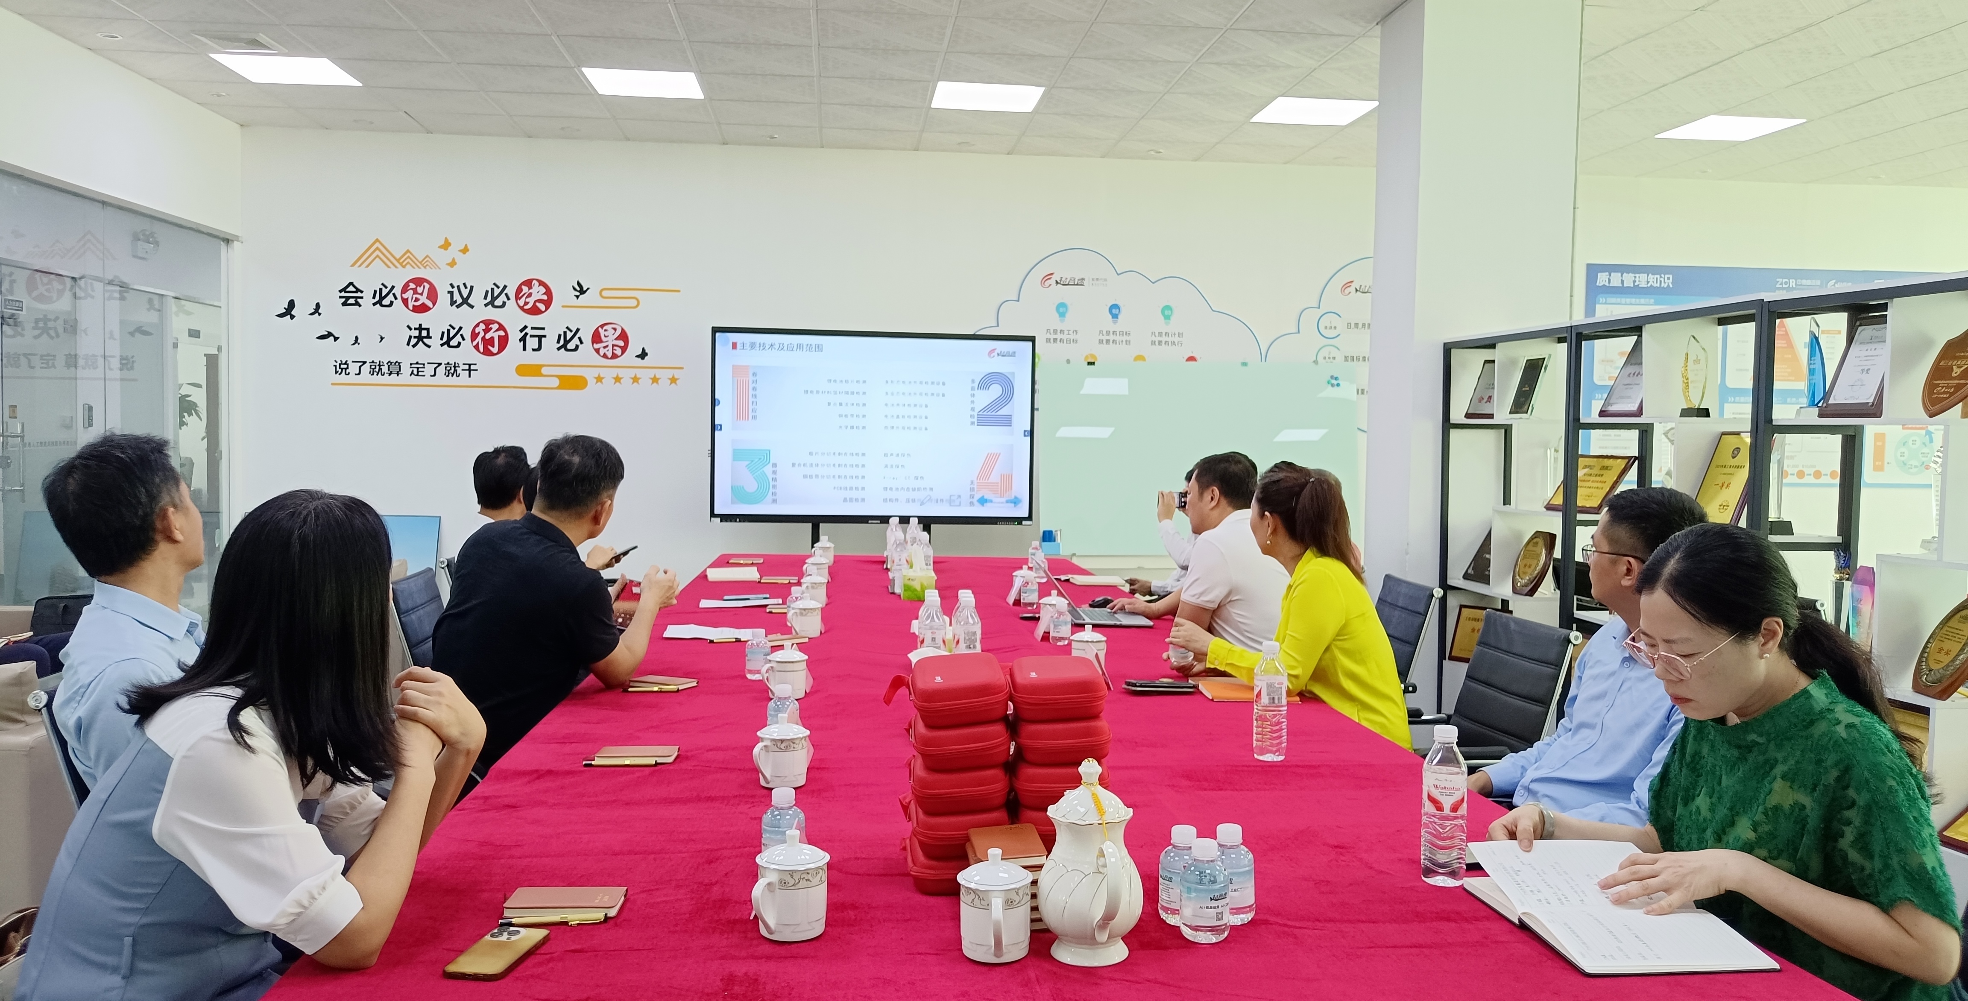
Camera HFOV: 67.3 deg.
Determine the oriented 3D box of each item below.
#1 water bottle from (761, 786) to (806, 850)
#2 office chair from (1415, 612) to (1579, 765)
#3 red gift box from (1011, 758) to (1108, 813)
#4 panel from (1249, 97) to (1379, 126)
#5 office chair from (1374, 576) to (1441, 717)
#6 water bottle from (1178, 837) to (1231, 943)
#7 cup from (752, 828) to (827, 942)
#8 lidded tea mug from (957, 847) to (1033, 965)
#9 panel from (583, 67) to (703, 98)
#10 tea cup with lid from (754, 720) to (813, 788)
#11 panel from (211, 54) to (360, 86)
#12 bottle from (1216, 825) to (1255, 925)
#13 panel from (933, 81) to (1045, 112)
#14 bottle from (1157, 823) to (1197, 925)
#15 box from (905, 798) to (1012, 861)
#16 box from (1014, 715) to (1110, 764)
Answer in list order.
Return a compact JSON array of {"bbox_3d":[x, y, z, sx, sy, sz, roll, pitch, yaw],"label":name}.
[{"bbox_3d":[-0.279,0.464,2.059,0.063,0.122,0.063,1,2,-6],"label":"water bottle"},{"bbox_3d":[1.124,0.775,3.784,0.580,0.940,0.580,1,2,-6],"label":"office chair"},{"bbox_3d":[0.104,0.404,2.180,0.134,0.060,0.200,0,2,-2],"label":"red gift box"},{"bbox_3d":[1.799,-2.127,8.066,0.590,0.030,0.590,1,2,-6],"label":"panel"},{"bbox_3d":[1.136,0.736,4.875,0.580,0.940,0.580,1,2,-6],"label":"office chair"},{"bbox_3d":[0.274,0.482,1.829,0.062,0.122,0.062,1,2,-6],"label":"water bottle"},{"bbox_3d":[-0.244,0.476,1.834,0.091,0.126,0.122,2,2,29],"label":"cup"},{"bbox_3d":[0.015,0.499,1.825,0.091,0.131,0.115,1,2,-2],"label":"lidded tea mug"},{"bbox_3d":[-1.768,-2.190,7.746,0.580,0.030,0.580,1,2,-6],"label":"panel"},{"bbox_3d":[-0.375,0.456,2.710,0.091,0.129,0.115,3,3,39],"label":"tea cup with lid"},{"bbox_3d":[-3.559,-2.216,7.569,0.580,0.030,0.580,1,2,-6],"label":"panel"},{"bbox_3d":[0.326,0.487,1.932,0.060,0.119,0.060,1,2,0],"label":"bottle"},{"bbox_3d":[0.020,-2.150,7.892,0.590,0.030,0.590,1,2,-6],"label":"panel"},{"bbox_3d":[0.260,0.486,1.926,0.060,0.119,0.060,1,2,0],"label":"bottle"},{"bbox_3d":[-0.040,0.441,2.049,0.138,0.060,0.170,1,2,-5],"label":"box"},{"bbox_3d":[0.107,0.331,2.119,0.115,0.059,0.180,1,2,-9],"label":"box"}]

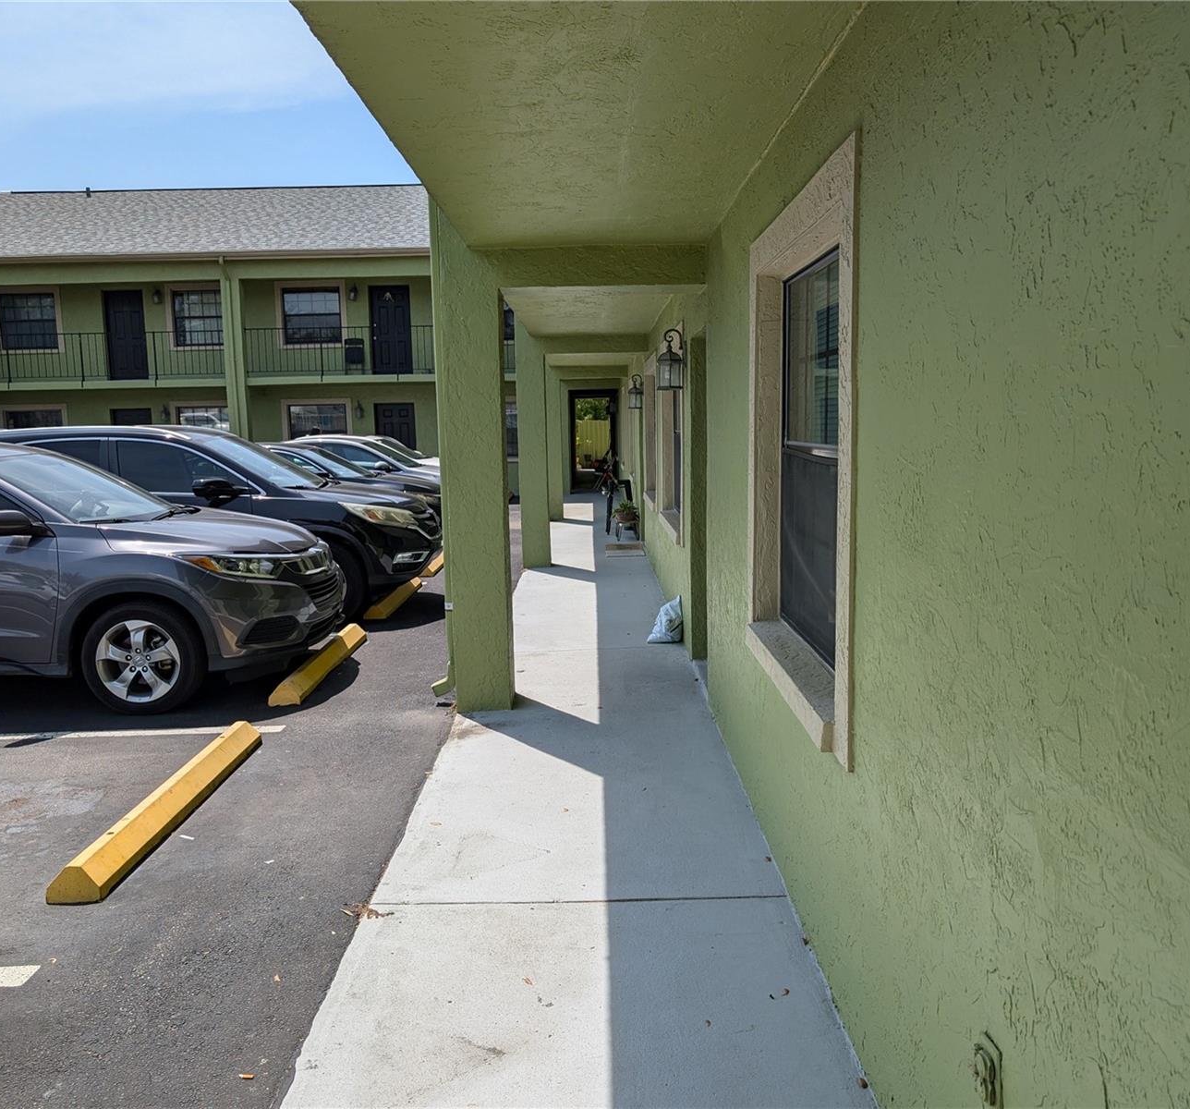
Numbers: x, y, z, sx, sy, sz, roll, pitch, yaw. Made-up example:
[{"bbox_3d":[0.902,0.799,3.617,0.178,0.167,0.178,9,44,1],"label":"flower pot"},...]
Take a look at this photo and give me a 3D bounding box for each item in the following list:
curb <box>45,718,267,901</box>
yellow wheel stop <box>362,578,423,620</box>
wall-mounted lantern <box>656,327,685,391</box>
[{"bbox_3d":[-1.933,1.106,4.704,0.205,0.132,1.830,-1,8,0],"label":"curb"},{"bbox_3d":[-1.946,0.392,9.951,0.205,0.130,1.830,-1,8,0],"label":"yellow wheel stop"},{"bbox_3d":[0.512,-1.296,6.810,0.192,0.399,0.175,-1,8,0],"label":"wall-mounted lantern"}]

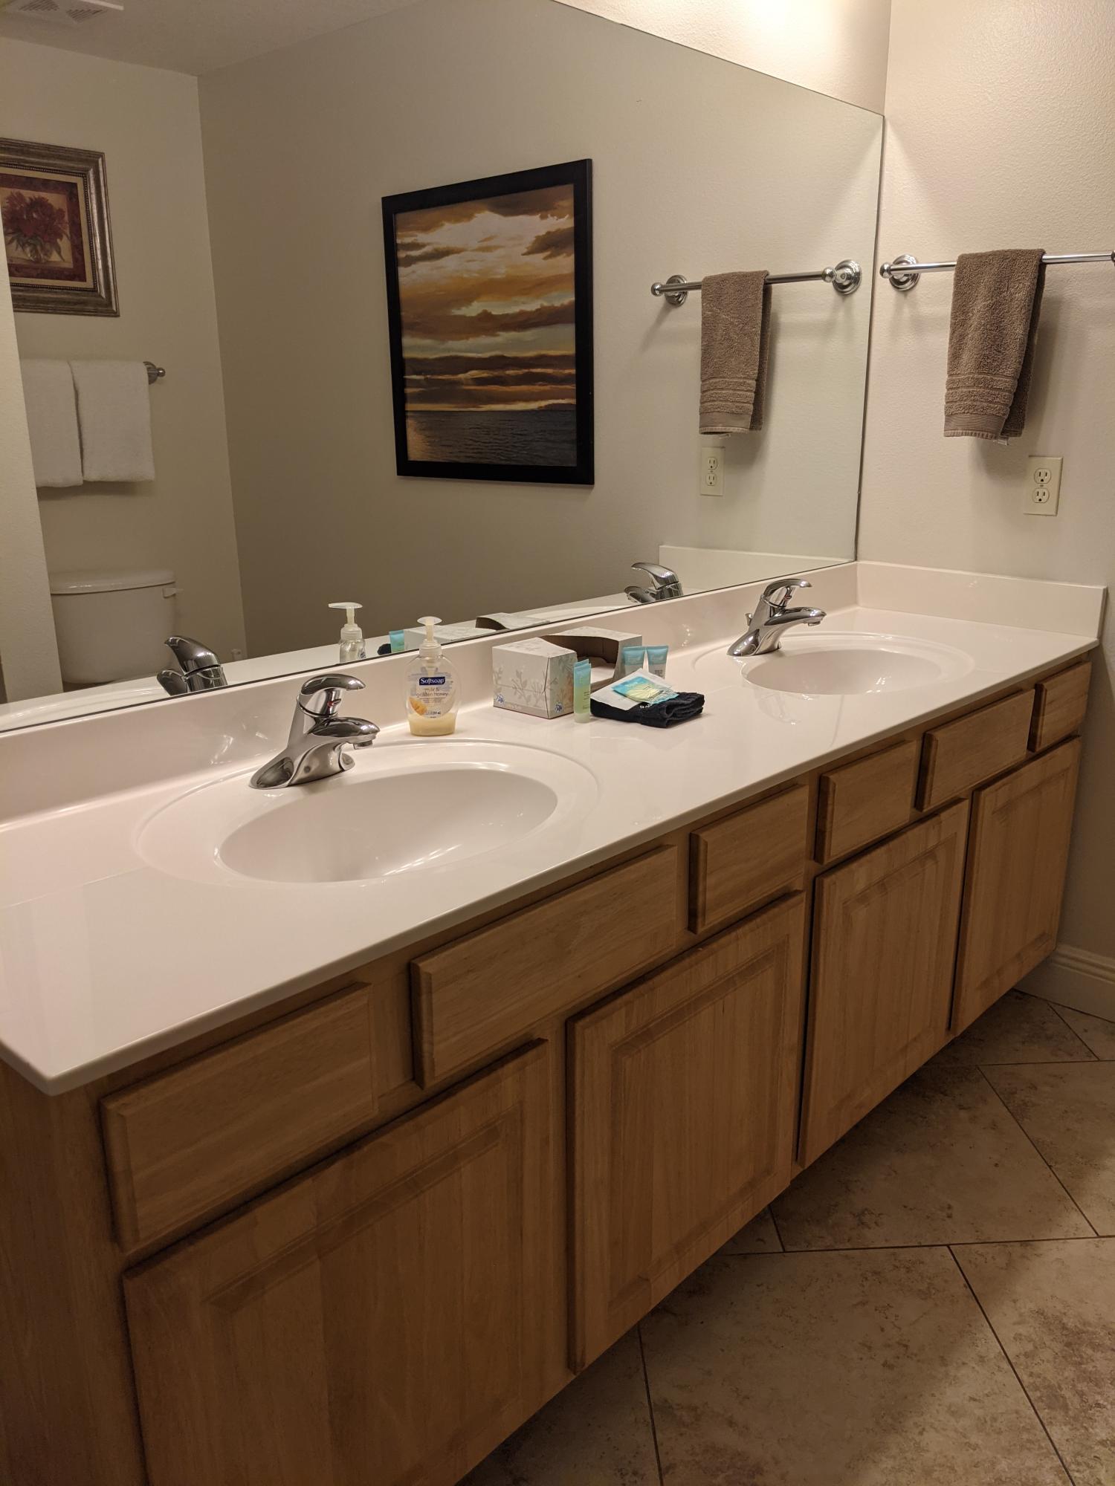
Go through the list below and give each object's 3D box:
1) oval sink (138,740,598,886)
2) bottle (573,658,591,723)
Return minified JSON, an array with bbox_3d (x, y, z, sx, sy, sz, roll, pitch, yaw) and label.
[{"bbox_3d":[-0.219,0.134,1.394,0.455,0.145,0.560,14,22,41],"label":"oval sink"},{"bbox_3d":[0.035,-0.076,1.723,0.026,0.093,0.033,14,22,41],"label":"bottle"}]

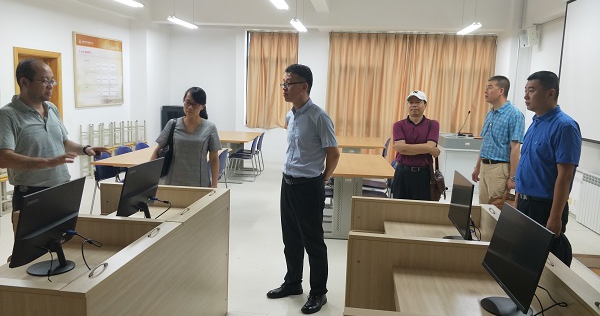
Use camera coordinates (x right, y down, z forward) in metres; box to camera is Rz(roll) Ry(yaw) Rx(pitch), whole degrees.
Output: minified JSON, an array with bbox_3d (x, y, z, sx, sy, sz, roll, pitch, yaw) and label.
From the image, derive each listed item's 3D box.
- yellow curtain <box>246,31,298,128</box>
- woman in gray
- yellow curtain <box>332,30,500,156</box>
[{"bbox_3d":[-0.576,-1.626,9.041,1.100,2.000,0.120,3,9,7],"label":"yellow curtain"},{"bbox_3d":[-0.921,0.193,3.676,0.500,1.550,0.300,1,9,-4],"label":"woman in gray"},{"bbox_3d":[2.151,-1.167,8.765,3.280,2.600,0.150,3,9,7],"label":"yellow curtain"}]

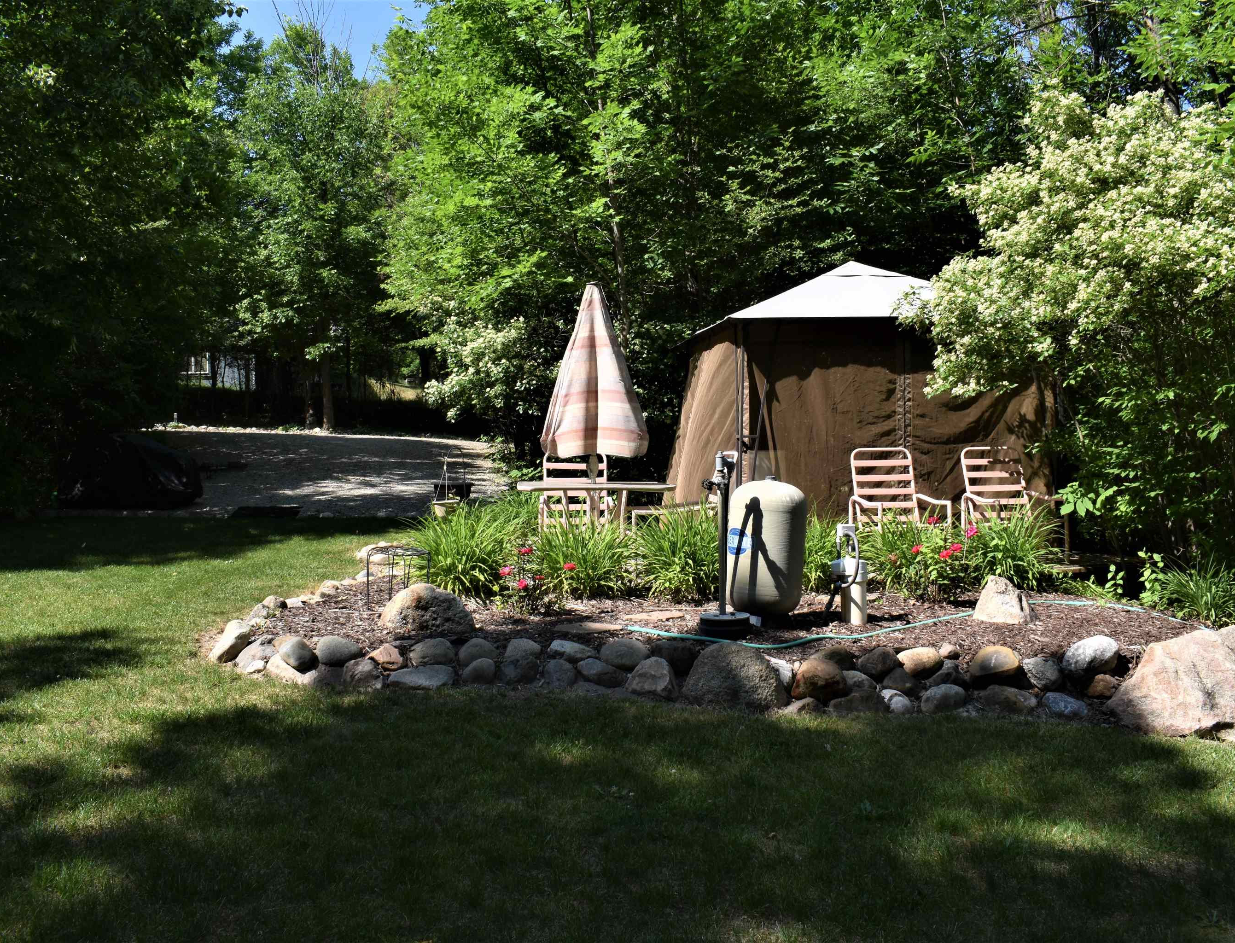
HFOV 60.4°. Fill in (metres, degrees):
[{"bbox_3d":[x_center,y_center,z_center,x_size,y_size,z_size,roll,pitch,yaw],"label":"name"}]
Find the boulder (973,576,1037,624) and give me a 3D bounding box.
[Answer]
[{"bbox_3d":[2.510,0.814,6.897,0.410,0.300,0.340,0,1,0],"label":"boulder"}]

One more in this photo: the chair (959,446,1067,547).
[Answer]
[{"bbox_3d":[3.490,0.287,9.508,0.640,0.990,0.780,0,1,-20],"label":"chair"}]

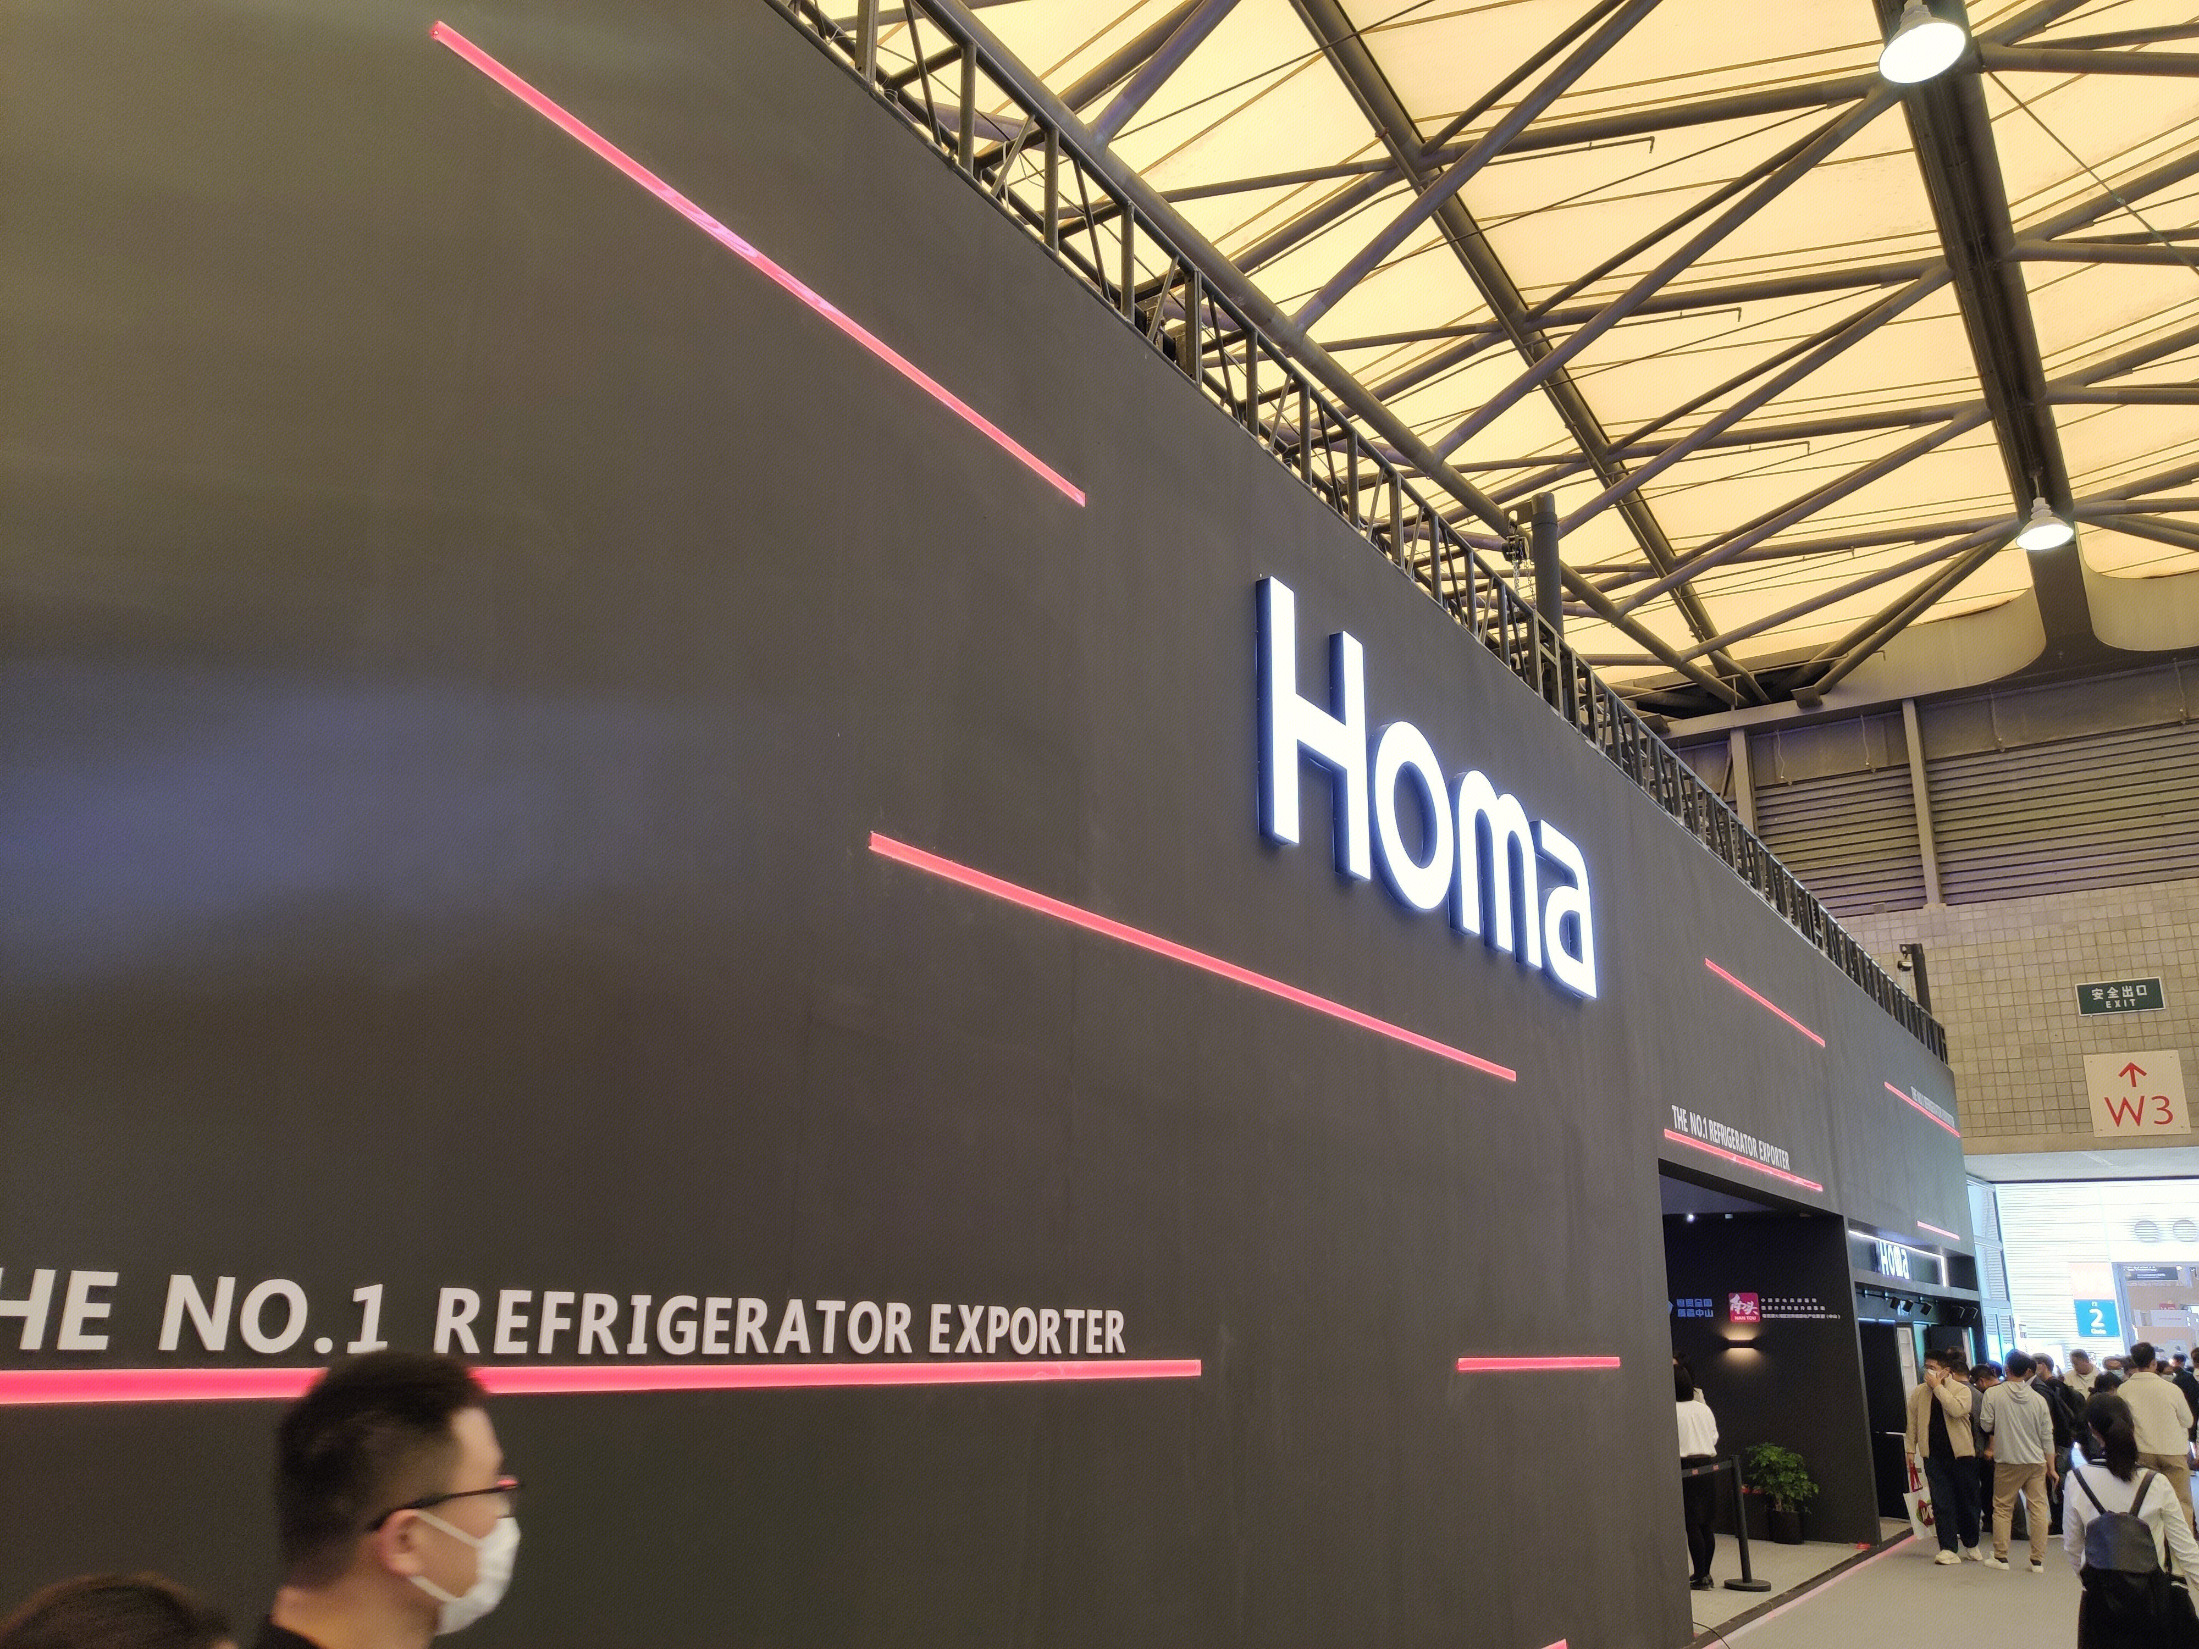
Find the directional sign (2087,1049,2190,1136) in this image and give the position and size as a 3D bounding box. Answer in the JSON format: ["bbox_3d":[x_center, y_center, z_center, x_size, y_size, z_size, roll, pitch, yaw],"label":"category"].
[{"bbox_3d":[15.334,3.981,24.432,1.214,1.214,0.040,-10,-20,32],"label":"directional sign"}]

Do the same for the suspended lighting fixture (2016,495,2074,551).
[{"bbox_3d":[12.855,-4.176,22.524,0.660,0.580,0.660,-10,-20,32],"label":"suspended lighting fixture"}]

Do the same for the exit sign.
[{"bbox_3d":[15.347,2.586,24.843,1.116,0.503,0.080,-10,-20,32],"label":"exit sign"}]

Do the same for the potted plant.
[{"bbox_3d":[6.229,6.078,15.034,0.617,0.835,0.580,-10,-20,32],"label":"potted plant"}]

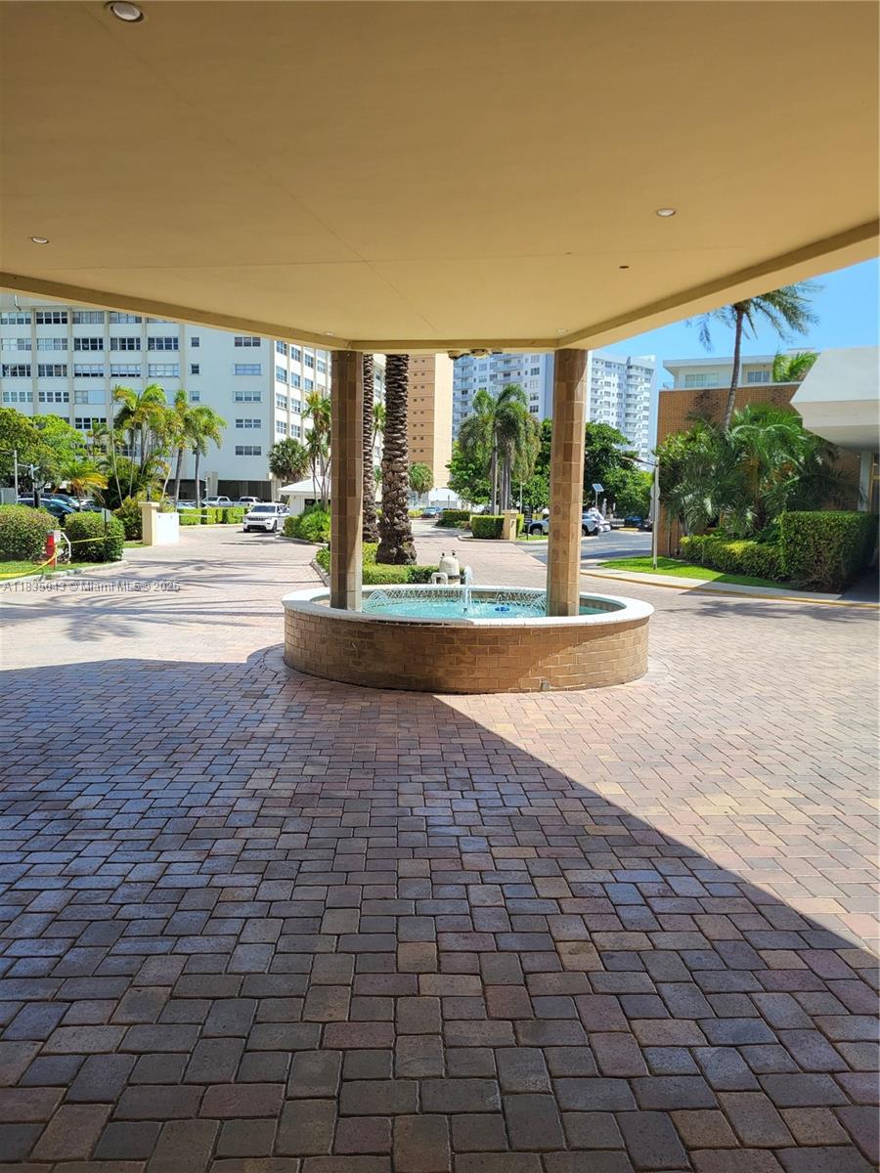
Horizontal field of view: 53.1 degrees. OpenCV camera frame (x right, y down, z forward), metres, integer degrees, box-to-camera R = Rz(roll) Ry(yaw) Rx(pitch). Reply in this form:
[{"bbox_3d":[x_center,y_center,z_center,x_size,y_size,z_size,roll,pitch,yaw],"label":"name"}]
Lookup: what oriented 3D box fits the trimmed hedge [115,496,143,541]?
[{"bbox_3d":[-13.034,-2.870,37.117,1.400,1.748,1.400,-1,6,-19],"label":"trimmed hedge"}]

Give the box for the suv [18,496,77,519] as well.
[{"bbox_3d":[-18.124,-3.105,39.915,4.700,1.757,1.880,2,6,10],"label":"suv"}]

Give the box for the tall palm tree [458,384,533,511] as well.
[{"bbox_3d":[3.558,-7.615,53.000,4.800,9.100,4.600,1,5,0],"label":"tall palm tree"}]

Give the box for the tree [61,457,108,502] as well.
[{"bbox_3d":[-14.680,-3.583,36.347,1.950,3.409,1.950,-1,6,-22],"label":"tree"}]

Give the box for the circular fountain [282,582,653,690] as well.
[{"bbox_3d":[0.314,0.488,10.120,4.150,0.670,4.150,1,5,0],"label":"circular fountain"}]

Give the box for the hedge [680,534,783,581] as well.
[{"bbox_3d":[8.566,-0.946,25.013,1.000,0.837,7.400,1,6,-2],"label":"hedge"}]

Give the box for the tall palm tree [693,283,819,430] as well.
[{"bbox_3d":[9.587,-5.351,27.300,4.700,9.400,4.600,1,5,0],"label":"tall palm tree"}]

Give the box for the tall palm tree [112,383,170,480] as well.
[{"bbox_3d":[-14.190,-6.015,42.000,3.000,7.200,3.000,1,5,0],"label":"tall palm tree"}]

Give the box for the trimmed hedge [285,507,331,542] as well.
[{"bbox_3d":[-6.180,-2.980,41.416,2.300,1.454,2.400,0,6,-9],"label":"trimmed hedge"}]

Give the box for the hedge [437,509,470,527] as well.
[{"bbox_3d":[1.036,-4.949,64.322,2.500,1.241,2.000,1,6,0],"label":"hedge"}]

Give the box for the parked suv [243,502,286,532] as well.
[{"bbox_3d":[-10.734,-4.271,54.200,1.940,1.760,4.800,1,5,-1],"label":"parked suv"}]

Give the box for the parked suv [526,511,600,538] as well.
[{"bbox_3d":[7.388,-3.903,53.700,4.550,1.640,1.830,1,5,0],"label":"parked suv"}]

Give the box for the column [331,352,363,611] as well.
[{"bbox_3d":[-0.993,-1.003,9.370,0.335,2.930,0.335,1,5,0],"label":"column"}]

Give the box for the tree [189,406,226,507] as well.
[{"bbox_3d":[-16.781,-8.685,63.483,2.800,8.632,2.800,-1,6,-14],"label":"tree"}]

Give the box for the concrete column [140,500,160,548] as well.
[{"bbox_3d":[-10.684,-2.308,32.400,0.530,1.660,0.550,1,5,0],"label":"concrete column"}]

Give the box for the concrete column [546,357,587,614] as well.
[{"bbox_3d":[1.314,-0.966,9.097,0.340,2.920,0.340,1,6,0],"label":"concrete column"}]

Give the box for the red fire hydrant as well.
[{"bbox_3d":[-9.414,-0.933,21.400,0.330,0.900,0.330,-1,6,-24],"label":"red fire hydrant"}]

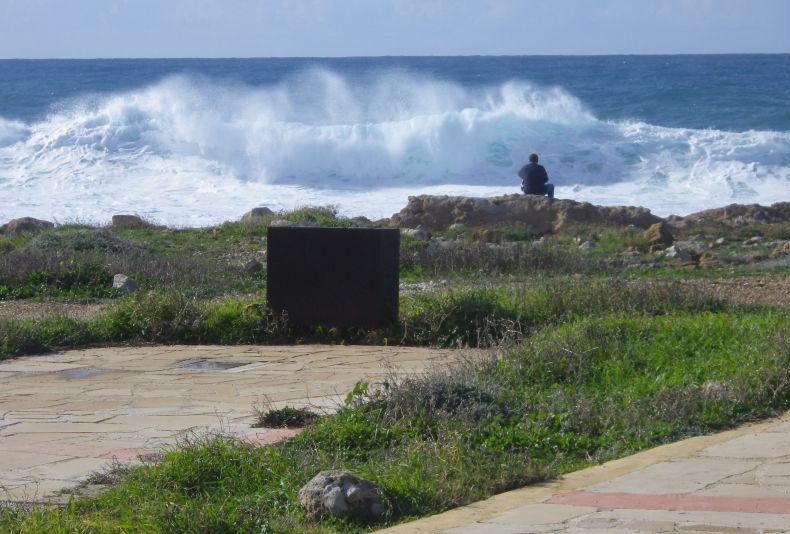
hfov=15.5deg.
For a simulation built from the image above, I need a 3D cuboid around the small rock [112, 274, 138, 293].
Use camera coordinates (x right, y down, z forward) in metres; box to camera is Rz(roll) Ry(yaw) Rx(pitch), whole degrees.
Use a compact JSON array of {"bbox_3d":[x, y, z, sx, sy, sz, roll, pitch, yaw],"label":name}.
[{"bbox_3d":[-2.466,0.155,26.500,0.230,0.180,0.200,0,4,0],"label":"small rock"}]

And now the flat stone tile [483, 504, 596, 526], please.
[{"bbox_3d":[0.593,1.020,11.691,0.389,0.040,0.534,1,4,14],"label":"flat stone tile"}]

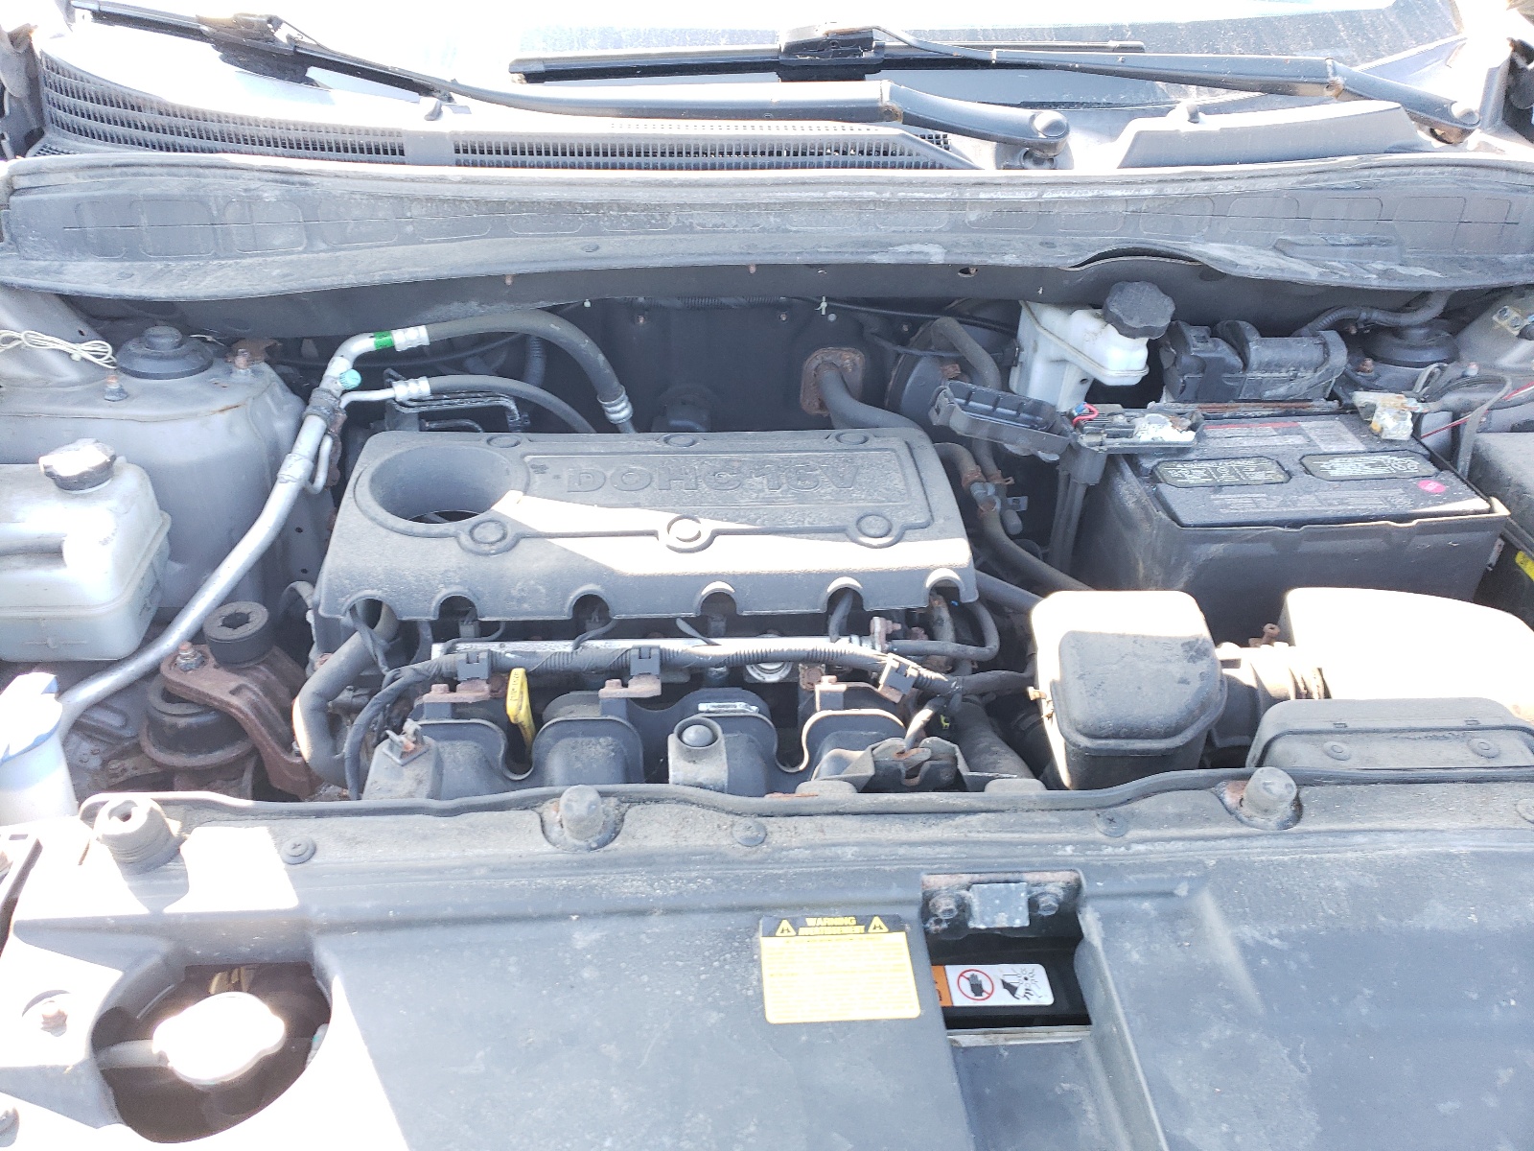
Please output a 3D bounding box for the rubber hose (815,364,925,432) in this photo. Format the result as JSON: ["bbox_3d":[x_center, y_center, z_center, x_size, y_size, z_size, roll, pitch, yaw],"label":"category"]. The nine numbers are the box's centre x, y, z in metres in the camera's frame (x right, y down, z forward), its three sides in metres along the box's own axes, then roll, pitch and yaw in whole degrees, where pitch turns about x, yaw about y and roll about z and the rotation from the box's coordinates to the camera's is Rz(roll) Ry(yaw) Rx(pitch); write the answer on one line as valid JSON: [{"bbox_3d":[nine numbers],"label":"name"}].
[{"bbox_3d":[0.093,-0.160,1.060,0.098,0.055,0.070,-1,34,-4],"label":"rubber hose"}]

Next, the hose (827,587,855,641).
[{"bbox_3d":[0.058,0.030,0.887,0.023,0.048,0.020,-1,34,-4],"label":"hose"}]

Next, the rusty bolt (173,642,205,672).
[{"bbox_3d":[-0.447,0.063,0.890,0.022,0.017,0.022,-1,34,-4],"label":"rusty bolt"}]

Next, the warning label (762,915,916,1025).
[{"bbox_3d":[0.039,0.215,0.635,0.081,0.003,0.068,-1,34,-3],"label":"warning label"}]

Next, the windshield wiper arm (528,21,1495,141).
[{"bbox_3d":[0.216,-0.477,1.111,0.925,0.090,0.100,-2,35,-5],"label":"windshield wiper arm"}]

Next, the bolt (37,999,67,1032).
[{"bbox_3d":[-0.382,0.235,0.615,0.015,0.012,0.015,-1,34,-4],"label":"bolt"}]

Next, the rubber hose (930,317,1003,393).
[{"bbox_3d":[0.181,-0.199,1.050,0.063,0.065,0.045,-1,34,-4],"label":"rubber hose"}]

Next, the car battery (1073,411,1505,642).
[{"bbox_3d":[0.439,-0.007,1.035,0.270,0.222,0.176,-3,35,-6],"label":"car battery"}]

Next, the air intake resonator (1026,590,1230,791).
[{"bbox_3d":[0.260,0.110,0.857,0.128,0.145,0.150,1,35,1],"label":"air intake resonator"}]

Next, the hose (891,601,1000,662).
[{"bbox_3d":[0.137,0.044,0.888,0.085,0.040,0.045,-1,34,-4],"label":"hose"}]

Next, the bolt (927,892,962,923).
[{"bbox_3d":[0.103,0.194,0.672,0.018,0.018,0.013,-1,9,-4],"label":"bolt"}]

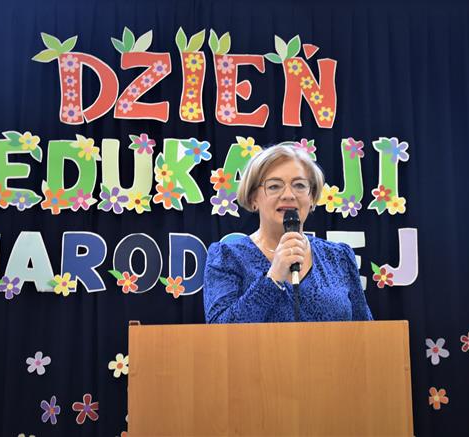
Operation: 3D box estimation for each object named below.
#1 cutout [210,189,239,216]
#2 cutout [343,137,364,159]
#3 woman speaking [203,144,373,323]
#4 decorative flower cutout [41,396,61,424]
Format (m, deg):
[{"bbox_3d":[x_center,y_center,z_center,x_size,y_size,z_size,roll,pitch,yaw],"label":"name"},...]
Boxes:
[{"bbox_3d":[-0.036,-0.058,2.757,0.103,0.100,0.012,-1,-8,0],"label":"cutout"},{"bbox_3d":[0.435,-0.255,2.785,0.074,0.076,0.011,-1,-8,0],"label":"cutout"},{"bbox_3d":[0.148,0.600,1.932,0.490,1.640,0.370,1,-9,-14],"label":"woman speaking"},{"bbox_3d":[-0.635,0.663,2.653,0.075,0.102,0.020,-1,-8,0],"label":"decorative flower cutout"}]

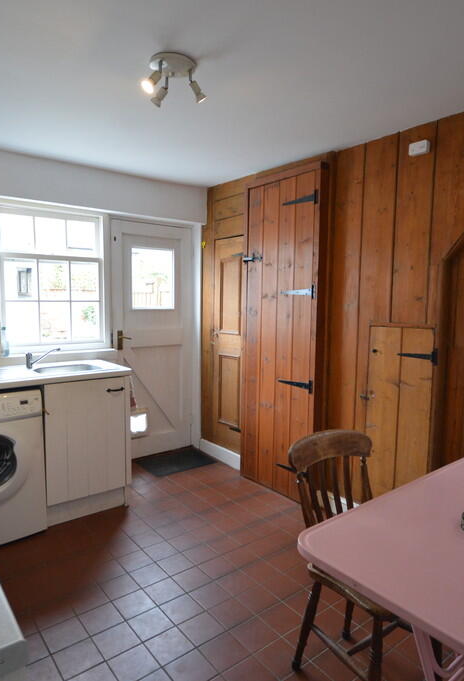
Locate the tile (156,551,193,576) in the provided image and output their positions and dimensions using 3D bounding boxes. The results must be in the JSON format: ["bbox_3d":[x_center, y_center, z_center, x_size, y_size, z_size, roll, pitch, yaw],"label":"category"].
[{"bbox_3d":[-0.294,1.188,2.251,0.149,0.012,0.149,-3,6,-38],"label":"tile"}]

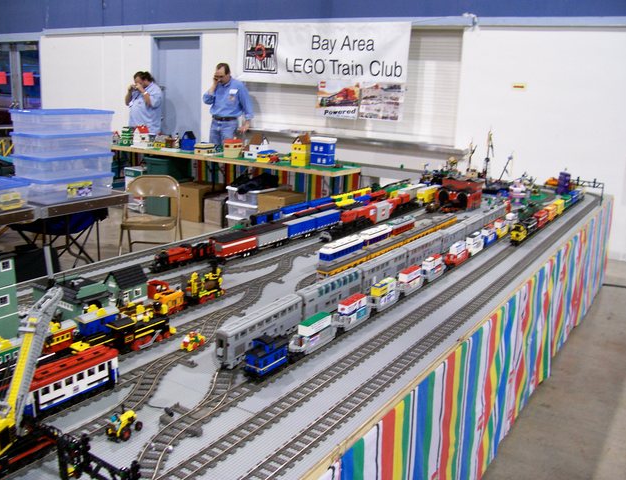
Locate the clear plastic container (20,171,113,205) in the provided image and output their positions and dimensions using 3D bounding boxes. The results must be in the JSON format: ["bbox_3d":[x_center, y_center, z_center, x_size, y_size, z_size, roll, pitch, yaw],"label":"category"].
[{"bbox_3d":[-1.776,-0.382,4.483,0.400,0.157,0.590,11,16,31],"label":"clear plastic container"}]

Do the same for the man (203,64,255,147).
[{"bbox_3d":[-1.096,-1.348,8.013,0.600,1.800,0.380,5,14,12],"label":"man"}]

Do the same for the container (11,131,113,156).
[{"bbox_3d":[-1.761,-0.674,4.411,0.400,0.157,0.590,11,16,31],"label":"container"}]

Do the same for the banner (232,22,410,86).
[{"bbox_3d":[0.063,-2.183,7.284,2.350,0.710,0.030,11,16,31],"label":"banner"}]

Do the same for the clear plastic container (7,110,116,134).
[{"bbox_3d":[-1.743,-0.827,4.381,0.412,0.157,0.565,12,17,34],"label":"clear plastic container"}]

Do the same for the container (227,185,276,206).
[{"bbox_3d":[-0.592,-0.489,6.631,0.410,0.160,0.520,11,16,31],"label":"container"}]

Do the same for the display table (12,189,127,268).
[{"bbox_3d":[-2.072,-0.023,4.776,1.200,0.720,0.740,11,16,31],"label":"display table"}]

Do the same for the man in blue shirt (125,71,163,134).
[{"bbox_3d":[-2.189,-1.398,8.319,0.520,1.650,0.460,13,18,36],"label":"man in blue shirt"}]

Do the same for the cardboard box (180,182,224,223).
[{"bbox_3d":[-1.313,-0.447,7.221,0.440,0.375,0.450,11,16,31],"label":"cardboard box"}]

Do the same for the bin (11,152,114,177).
[{"bbox_3d":[-1.769,-0.528,4.447,0.400,0.157,0.590,11,16,31],"label":"bin"}]

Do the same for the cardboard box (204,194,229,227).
[{"bbox_3d":[-0.977,-0.329,7.000,0.270,0.275,0.400,11,16,31],"label":"cardboard box"}]

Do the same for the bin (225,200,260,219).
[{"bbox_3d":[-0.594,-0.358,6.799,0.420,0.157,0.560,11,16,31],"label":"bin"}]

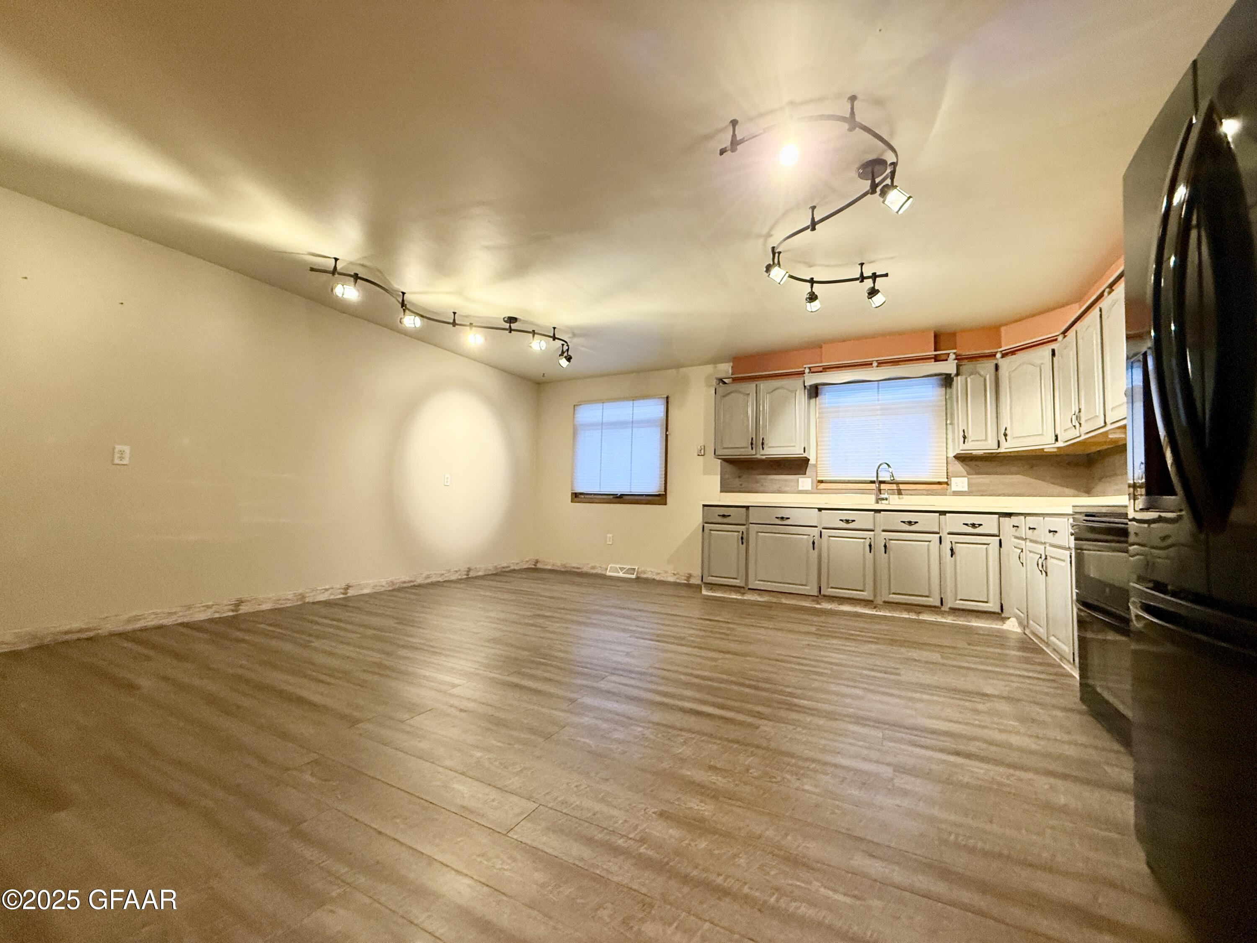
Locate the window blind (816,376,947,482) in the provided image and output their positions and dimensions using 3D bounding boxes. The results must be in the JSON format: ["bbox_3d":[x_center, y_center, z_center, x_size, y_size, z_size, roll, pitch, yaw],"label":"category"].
[{"bbox_3d":[2.425,-0.410,4.931,1.140,1.030,0.050,-1,-4,27],"label":"window blind"}]

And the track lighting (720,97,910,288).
[{"bbox_3d":[1.018,-1.231,2.610,0.720,0.320,1.600,-1,-4,27],"label":"track lighting"}]

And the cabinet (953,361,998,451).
[{"bbox_3d":[3.037,-0.527,4.466,0.305,0.770,0.330,-1,-4,27],"label":"cabinet"}]

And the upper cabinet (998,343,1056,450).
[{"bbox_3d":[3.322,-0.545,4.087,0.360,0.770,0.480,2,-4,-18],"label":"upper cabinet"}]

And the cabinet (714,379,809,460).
[{"bbox_3d":[1.394,-0.509,5.299,0.910,0.770,0.330,-1,-4,27],"label":"cabinet"}]

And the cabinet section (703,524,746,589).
[{"bbox_3d":[1.032,0.820,5.117,0.421,0.581,0.500,0,-4,27],"label":"cabinet section"}]

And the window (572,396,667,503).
[{"bbox_3d":[-0.132,-0.293,6.215,1.270,1.160,0.050,-1,-4,27],"label":"window"}]

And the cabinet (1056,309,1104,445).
[{"bbox_3d":[3.182,-0.595,3.358,0.330,0.770,0.880,-1,-4,27],"label":"cabinet"}]

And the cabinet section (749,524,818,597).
[{"bbox_3d":[1.520,0.816,4.868,0.619,0.604,0.500,0,-4,27],"label":"cabinet section"}]

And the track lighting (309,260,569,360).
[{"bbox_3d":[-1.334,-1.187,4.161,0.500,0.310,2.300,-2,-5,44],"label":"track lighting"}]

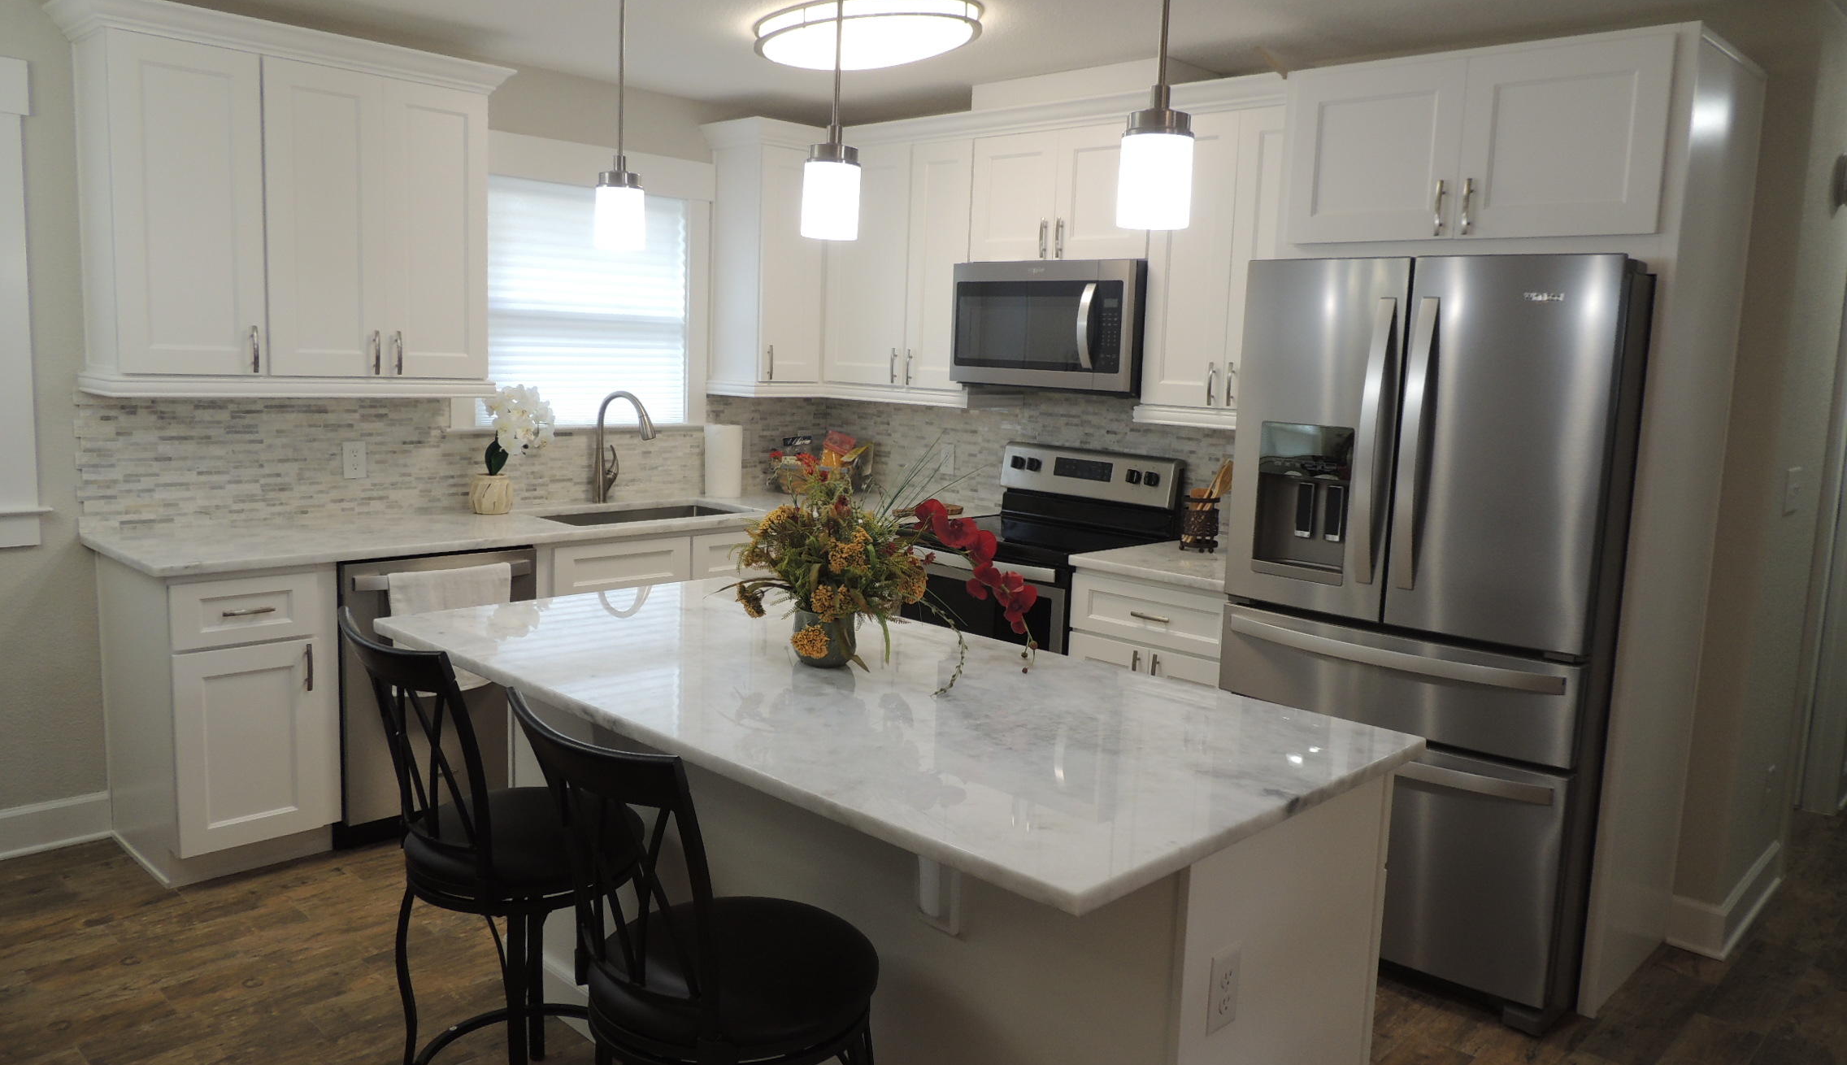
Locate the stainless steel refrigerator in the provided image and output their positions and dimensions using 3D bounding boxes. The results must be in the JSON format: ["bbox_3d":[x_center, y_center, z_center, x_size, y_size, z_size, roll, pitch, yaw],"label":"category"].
[{"bbox_3d":[1.380,0.204,3.395,0.905,1.780,0.800,10,11,43],"label":"stainless steel refrigerator"}]

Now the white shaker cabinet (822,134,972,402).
[{"bbox_3d":[0.001,-0.992,4.964,0.770,0.927,0.330,10,11,43],"label":"white shaker cabinet"}]

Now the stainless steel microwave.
[{"bbox_3d":[0.507,-0.708,4.423,0.761,0.420,0.420,10,11,43],"label":"stainless steel microwave"}]

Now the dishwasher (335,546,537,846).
[{"bbox_3d":[-1.653,0.458,4.068,0.640,0.865,0.607,10,11,43],"label":"dishwasher"}]

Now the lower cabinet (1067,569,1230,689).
[{"bbox_3d":[0.884,0.551,4.047,0.615,0.876,0.640,10,11,43],"label":"lower cabinet"}]

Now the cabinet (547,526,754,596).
[{"bbox_3d":[-1.058,0.385,4.680,0.625,0.872,1.070,10,11,43],"label":"cabinet"}]

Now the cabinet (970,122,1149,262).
[{"bbox_3d":[0.558,-1.143,4.407,0.762,0.445,0.330,10,11,43],"label":"cabinet"}]

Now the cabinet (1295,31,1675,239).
[{"bbox_3d":[1.503,-0.939,3.300,0.939,0.455,0.625,10,11,43],"label":"cabinet"}]

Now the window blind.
[{"bbox_3d":[-1.263,-0.851,4.813,0.045,0.880,0.887,10,11,43],"label":"window blind"}]

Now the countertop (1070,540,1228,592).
[{"bbox_3d":[0.896,0.100,3.976,0.600,0.030,0.655,10,11,43],"label":"countertop"}]

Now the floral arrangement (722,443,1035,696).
[{"bbox_3d":[-0.075,0.041,2.456,0.550,0.410,0.420,2,8,0],"label":"floral arrangement"}]

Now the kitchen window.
[{"bbox_3d":[-1.263,-0.916,4.791,0.100,1.035,1.090,10,11,43],"label":"kitchen window"}]

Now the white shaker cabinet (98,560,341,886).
[{"bbox_3d":[-2.021,0.486,3.689,0.627,0.872,0.419,10,11,43],"label":"white shaker cabinet"}]

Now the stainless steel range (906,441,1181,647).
[{"bbox_3d":[0.378,0.311,4.468,0.761,1.180,0.675,10,11,43],"label":"stainless steel range"}]

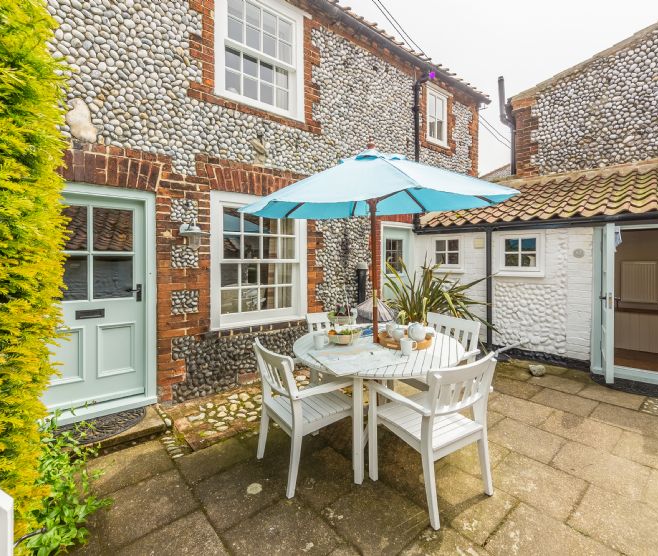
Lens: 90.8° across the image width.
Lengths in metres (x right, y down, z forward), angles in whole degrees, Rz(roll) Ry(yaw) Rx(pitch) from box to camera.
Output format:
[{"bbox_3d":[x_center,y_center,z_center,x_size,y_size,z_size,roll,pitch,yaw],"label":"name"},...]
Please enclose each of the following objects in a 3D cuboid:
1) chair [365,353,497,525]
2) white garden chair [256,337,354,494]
[{"bbox_3d":[0.690,0.940,2.140,0.590,0.890,0.590,-2,3,-32],"label":"chair"},{"bbox_3d":[-0.187,0.879,2.240,0.580,0.870,0.540,-2,4,-32],"label":"white garden chair"}]

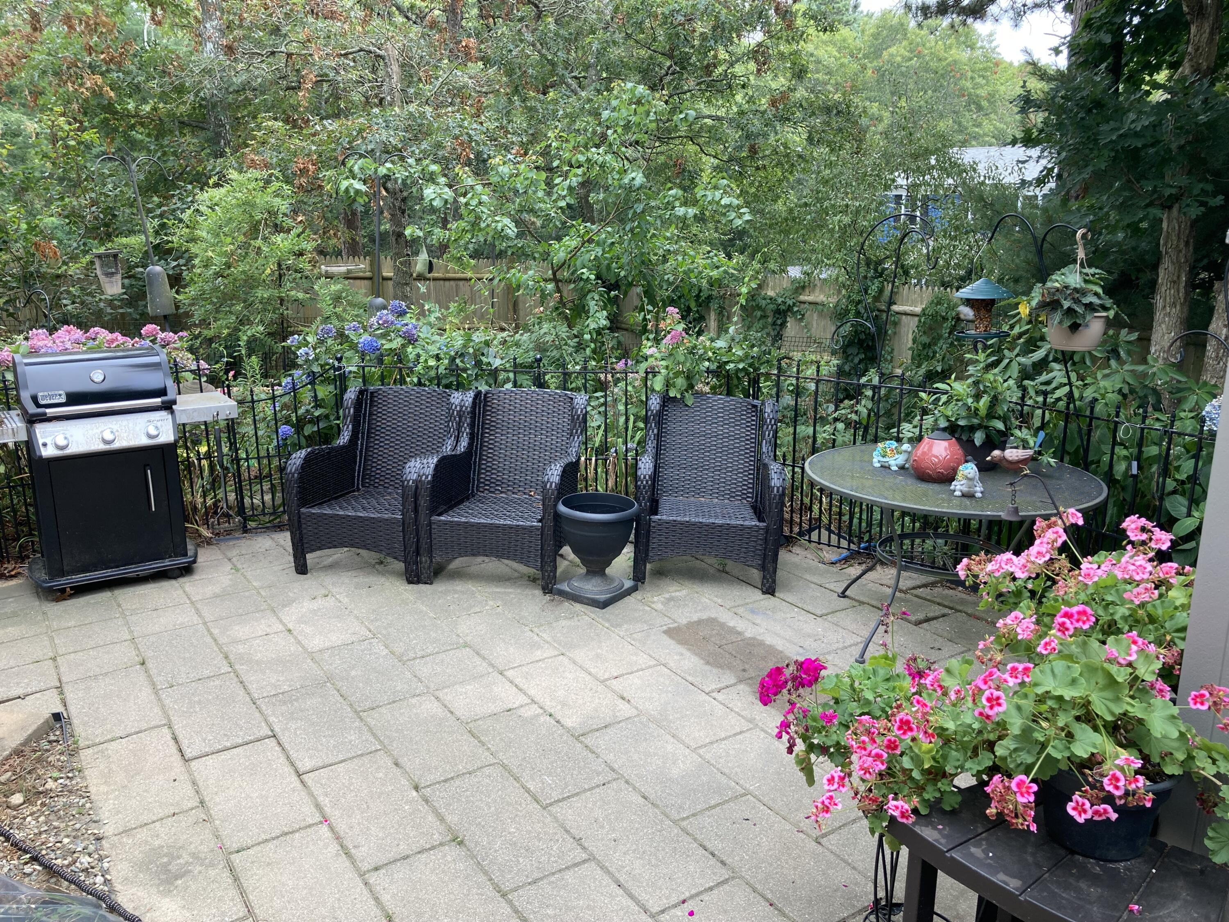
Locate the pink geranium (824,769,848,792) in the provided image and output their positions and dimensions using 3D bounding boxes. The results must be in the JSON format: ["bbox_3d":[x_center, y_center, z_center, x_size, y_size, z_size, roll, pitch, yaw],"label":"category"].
[{"bbox_3d":[0.521,0.753,2.340,0.056,0.047,0.045,4,15,14],"label":"pink geranium"}]

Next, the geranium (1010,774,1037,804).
[{"bbox_3d":[0.877,0.702,2.130,0.058,0.060,0.040,7,16,24],"label":"geranium"}]

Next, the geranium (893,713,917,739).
[{"bbox_3d":[0.667,0.607,2.280,0.053,0.049,0.040,5,15,17],"label":"geranium"}]

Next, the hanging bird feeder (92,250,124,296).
[{"bbox_3d":[-3.461,-1.284,6.800,0.190,0.310,0.130,-11,19,-38],"label":"hanging bird feeder"}]

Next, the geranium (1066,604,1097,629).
[{"bbox_3d":[1.083,0.362,2.310,0.071,0.058,0.050,7,16,26],"label":"geranium"}]

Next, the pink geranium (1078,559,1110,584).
[{"bbox_3d":[1.313,0.303,2.720,0.088,0.055,0.062,8,16,26],"label":"pink geranium"}]

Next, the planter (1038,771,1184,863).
[{"bbox_3d":[1.119,0.766,2.274,0.288,0.200,0.288,8,17,28],"label":"planter"}]

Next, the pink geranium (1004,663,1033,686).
[{"bbox_3d":[0.931,0.491,2.290,0.068,0.056,0.045,6,16,23],"label":"pink geranium"}]

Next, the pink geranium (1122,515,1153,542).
[{"bbox_3d":[1.475,0.191,2.800,0.086,0.076,0.075,8,17,28],"label":"pink geranium"}]

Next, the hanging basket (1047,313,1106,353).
[{"bbox_3d":[2.099,-0.582,4.500,0.272,0.170,0.272,7,16,24],"label":"hanging basket"}]

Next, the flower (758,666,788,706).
[{"bbox_3d":[0.386,0.547,2.420,0.072,0.083,0.068,3,15,10],"label":"flower"}]

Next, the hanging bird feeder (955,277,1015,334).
[{"bbox_3d":[1.757,-0.727,4.720,0.275,0.275,0.275,6,16,20],"label":"hanging bird feeder"}]

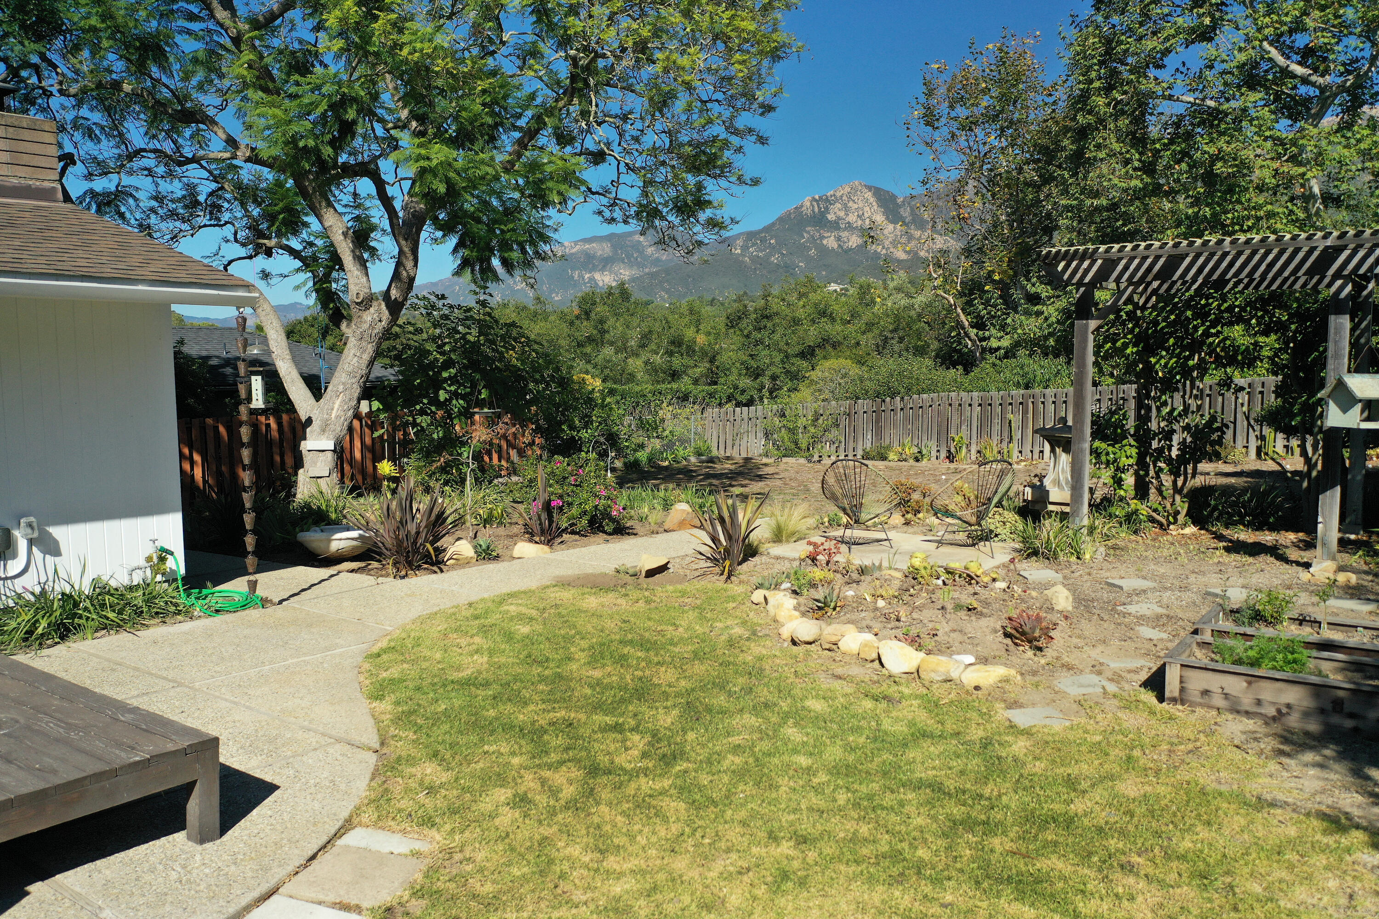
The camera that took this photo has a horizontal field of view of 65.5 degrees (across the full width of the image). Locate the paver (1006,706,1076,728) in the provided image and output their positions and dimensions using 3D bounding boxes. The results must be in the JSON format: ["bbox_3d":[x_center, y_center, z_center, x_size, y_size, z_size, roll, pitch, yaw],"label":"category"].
[{"bbox_3d":[1.843,1.386,5.681,0.320,0.040,0.290,-1,5,-10],"label":"paver"}]

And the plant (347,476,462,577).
[{"bbox_3d":[-2.571,0.603,9.819,1.000,0.850,0.950,0,5,0],"label":"plant"}]

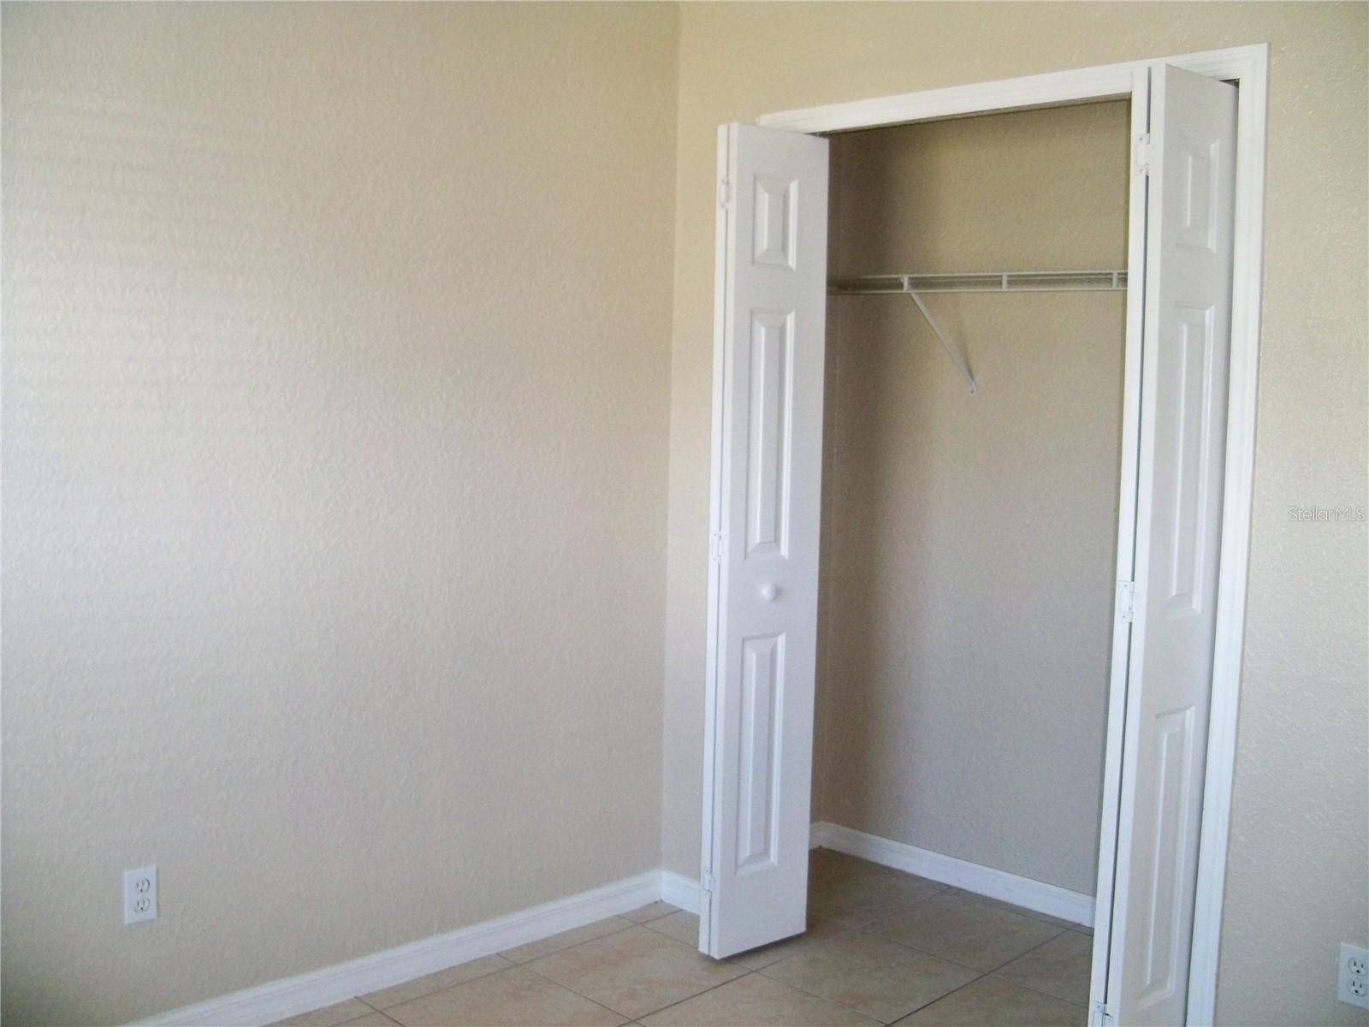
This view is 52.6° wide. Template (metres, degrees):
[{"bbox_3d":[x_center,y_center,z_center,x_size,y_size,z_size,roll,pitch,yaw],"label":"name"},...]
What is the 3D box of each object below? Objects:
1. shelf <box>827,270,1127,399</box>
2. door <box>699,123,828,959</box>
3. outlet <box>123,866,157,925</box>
[{"bbox_3d":[0.892,-0.448,3.530,1.500,0.310,0.310,6,7,45],"label":"shelf"},{"bbox_3d":[0.196,0.084,3.405,0.302,2.007,0.075,-3,7,-41],"label":"door"},{"bbox_3d":[-1.088,0.768,2.780,0.008,0.115,0.071,6,7,45],"label":"outlet"}]

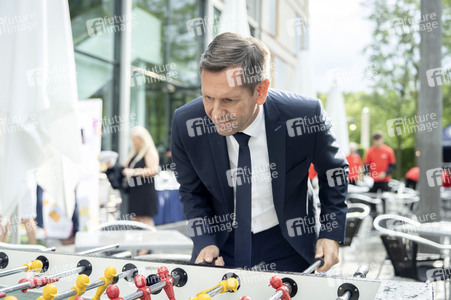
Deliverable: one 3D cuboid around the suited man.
[{"bbox_3d":[0.150,0.471,1.740,0.600,1.570,0.750,0,-2,16],"label":"suited man"}]

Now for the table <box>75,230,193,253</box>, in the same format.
[{"bbox_3d":[-0.610,0.934,3.500,0.700,0.730,0.700,1,-2,-13],"label":"table"}]

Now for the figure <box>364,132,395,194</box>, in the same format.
[{"bbox_3d":[2.480,0.619,8.600,0.530,1.770,0.380,1,-2,5],"label":"figure"}]

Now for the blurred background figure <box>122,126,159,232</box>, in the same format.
[{"bbox_3d":[-1.130,0.545,7.150,0.450,1.720,0.450,2,-2,-21],"label":"blurred background figure"}]

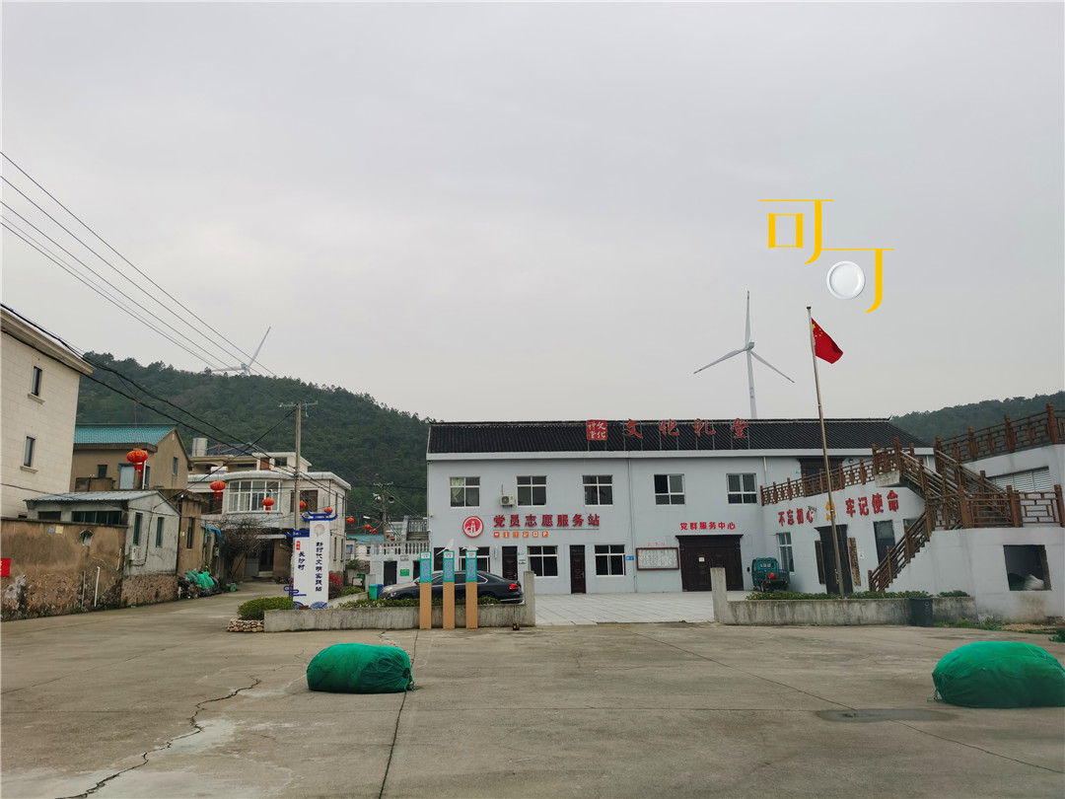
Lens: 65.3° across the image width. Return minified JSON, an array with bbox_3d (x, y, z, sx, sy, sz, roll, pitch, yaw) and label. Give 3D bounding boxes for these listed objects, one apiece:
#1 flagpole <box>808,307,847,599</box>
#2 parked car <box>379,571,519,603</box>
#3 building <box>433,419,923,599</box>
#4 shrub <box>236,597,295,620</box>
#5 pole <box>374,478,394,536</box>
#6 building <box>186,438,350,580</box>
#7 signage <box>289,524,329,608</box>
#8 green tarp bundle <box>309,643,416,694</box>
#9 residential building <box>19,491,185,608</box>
[{"bbox_3d":[8.665,1.385,23.698,0.700,8.430,0.200,0,-12,-5],"label":"flagpole"},{"bbox_3d":[-2.812,6.710,28.854,4.870,1.480,1.830,0,-12,-5],"label":"parked car"},{"bbox_3d":[7.500,6.240,49.419,27.027,10.000,11.000,0,-12,-5],"label":"building"},{"bbox_3d":[-7.784,6.102,24.146,1.550,0.660,1.150,0,-12,-5],"label":"shrub"},{"bbox_3d":[-11.209,10.055,63.843,1.600,8.100,0.500,0,-12,-6],"label":"pole"},{"bbox_3d":[-17.970,8.205,57.457,9.559,9.200,8.000,0,-12,-5],"label":"building"},{"bbox_3d":[-6.597,4.829,24.583,1.220,2.720,0.300,0,-12,-5],"label":"signage"},{"bbox_3d":[-2.390,3.712,11.567,1.360,0.640,0.850,-3,-12,8],"label":"green tarp bundle"},{"bbox_3d":[-17.317,6.120,33.972,4.000,4.500,6.900,0,-12,-7],"label":"residential building"}]

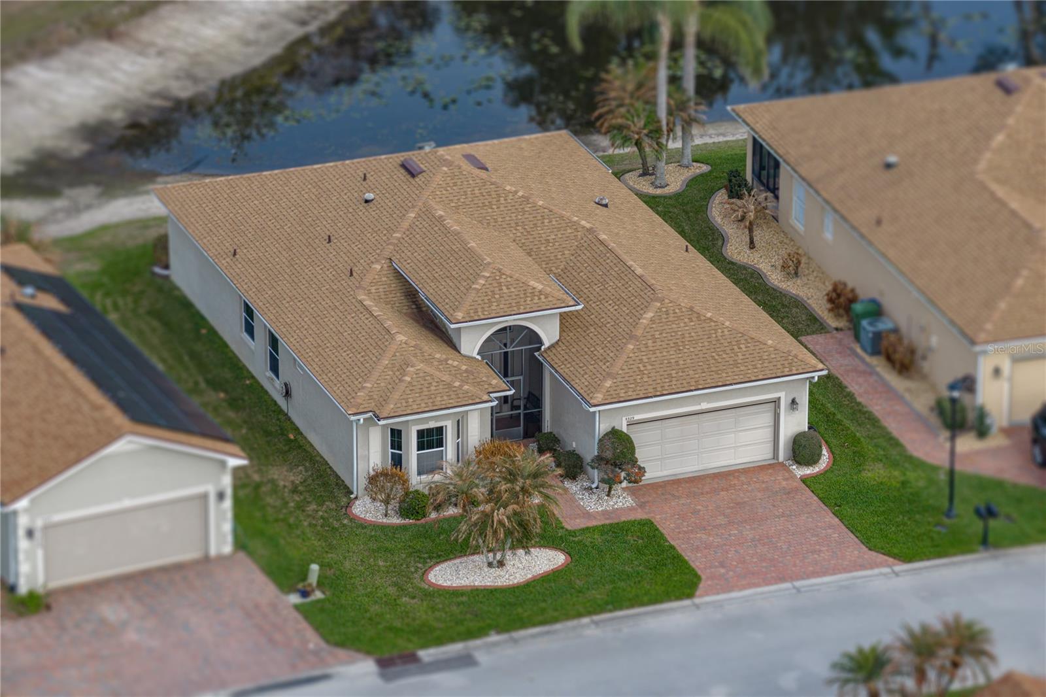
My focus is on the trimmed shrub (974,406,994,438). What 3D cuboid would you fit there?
[{"bbox_3d":[13.594,2.192,143.916,0.591,1.015,0.591,0,24,0],"label":"trimmed shrub"}]

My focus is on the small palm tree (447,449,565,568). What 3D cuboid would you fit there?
[{"bbox_3d":[-0.657,4.674,141.450,3.200,3.400,3.000,0,24,0],"label":"small palm tree"}]

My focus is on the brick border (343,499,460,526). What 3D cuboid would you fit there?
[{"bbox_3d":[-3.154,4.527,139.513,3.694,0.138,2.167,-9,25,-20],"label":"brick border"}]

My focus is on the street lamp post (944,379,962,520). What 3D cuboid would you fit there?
[{"bbox_3d":[12.709,2.980,144.033,0.450,4.400,0.450,0,24,0],"label":"street lamp post"}]

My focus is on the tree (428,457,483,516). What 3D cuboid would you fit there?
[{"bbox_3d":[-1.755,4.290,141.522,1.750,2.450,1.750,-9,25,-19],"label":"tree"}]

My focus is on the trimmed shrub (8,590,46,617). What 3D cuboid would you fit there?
[{"bbox_3d":[-13.531,6.956,133.212,0.985,0.630,0.936,0,24,0],"label":"trimmed shrub"}]

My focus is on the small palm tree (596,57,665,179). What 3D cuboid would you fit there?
[{"bbox_3d":[3.867,-7.931,169.789,2.500,3.850,2.400,0,24,0],"label":"small palm tree"}]

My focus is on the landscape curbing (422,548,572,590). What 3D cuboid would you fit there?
[{"bbox_3d":[-0.685,6.363,141.668,4.300,0.130,2.350,-9,25,-19],"label":"landscape curbing"}]

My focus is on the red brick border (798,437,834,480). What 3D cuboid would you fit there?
[{"bbox_3d":[8.734,3.215,148.866,1.870,0.120,2.910,-9,25,-19],"label":"red brick border"}]

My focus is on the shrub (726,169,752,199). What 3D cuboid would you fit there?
[{"bbox_3d":[7.463,-5.709,168.307,0.850,0.950,0.800,0,24,0],"label":"shrub"}]

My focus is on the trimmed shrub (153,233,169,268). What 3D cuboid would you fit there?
[{"bbox_3d":[-11.334,-3.125,155.575,0.936,1.123,0.936,-9,25,-20],"label":"trimmed shrub"}]

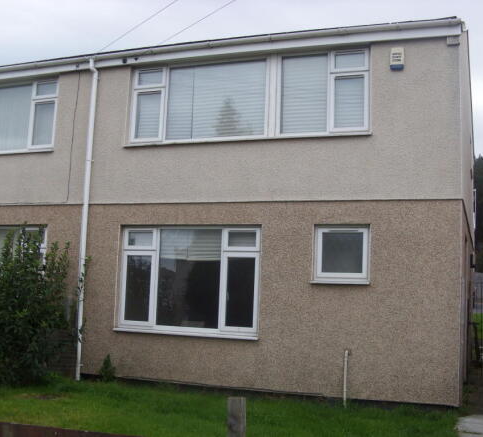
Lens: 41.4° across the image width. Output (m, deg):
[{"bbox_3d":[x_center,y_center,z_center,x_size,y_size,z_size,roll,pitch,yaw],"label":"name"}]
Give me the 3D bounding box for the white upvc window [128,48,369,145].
[{"bbox_3d":[0.011,-1.762,9.574,3.798,1.279,0.150,0,-7,20],"label":"white upvc window"}]

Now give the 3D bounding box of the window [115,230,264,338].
[{"bbox_3d":[-0.806,0.922,9.539,2.262,1.623,0.150,0,-7,20],"label":"window"}]

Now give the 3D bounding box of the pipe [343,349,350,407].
[{"bbox_3d":[1.401,2.141,8.579,0.055,0.752,0.085,0,-6,19],"label":"pipe"}]

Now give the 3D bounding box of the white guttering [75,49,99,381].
[{"bbox_3d":[-2.489,-0.050,10.091,0.090,5.107,0.200,0,-7,20],"label":"white guttering"}]

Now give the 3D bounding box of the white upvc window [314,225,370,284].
[{"bbox_3d":[1.379,0.501,8.801,0.770,0.818,0.150,0,-7,20],"label":"white upvc window"}]

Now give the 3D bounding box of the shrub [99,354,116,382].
[{"bbox_3d":[-2.000,2.255,9.588,0.220,0.390,0.210,2,-6,0],"label":"shrub"}]

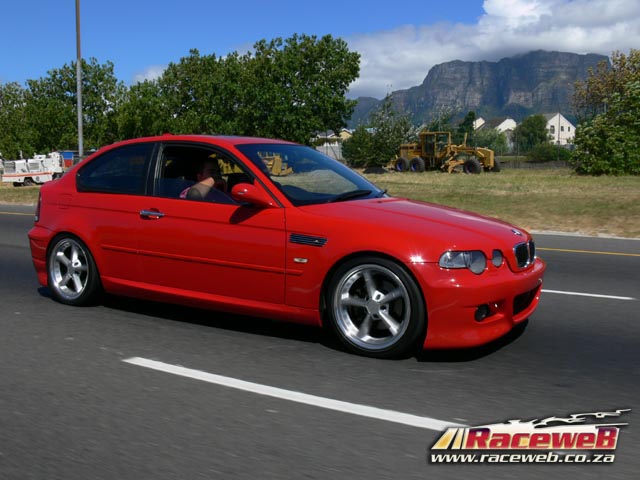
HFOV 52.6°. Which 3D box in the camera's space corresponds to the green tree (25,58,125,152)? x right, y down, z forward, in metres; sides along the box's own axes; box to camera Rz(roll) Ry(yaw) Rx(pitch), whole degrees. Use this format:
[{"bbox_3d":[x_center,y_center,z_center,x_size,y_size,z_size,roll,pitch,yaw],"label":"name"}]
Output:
[{"bbox_3d":[-22.763,-11.544,60.000,9.200,10.600,9.200,0,7,0],"label":"green tree"}]

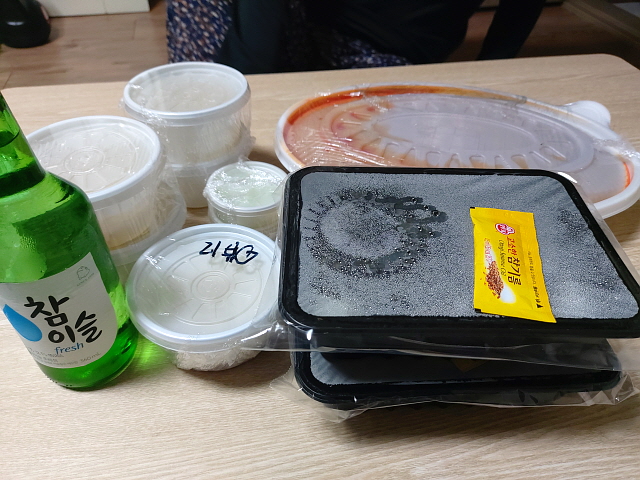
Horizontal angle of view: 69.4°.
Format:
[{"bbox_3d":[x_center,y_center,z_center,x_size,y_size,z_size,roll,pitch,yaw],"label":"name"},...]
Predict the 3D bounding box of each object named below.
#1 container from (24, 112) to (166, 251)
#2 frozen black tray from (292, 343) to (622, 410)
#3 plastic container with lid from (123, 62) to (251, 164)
[{"bbox_3d":[-0.172,-0.042,0.351,0.111,0.051,0.111,3,45,0],"label":"container"},{"bbox_3d":[0.082,0.058,0.337,0.200,0.052,0.137,-1,45,-5],"label":"frozen black tray"},{"bbox_3d":[-0.119,-0.118,0.430,0.109,0.051,0.109,3,45,0],"label":"plastic container with lid"}]

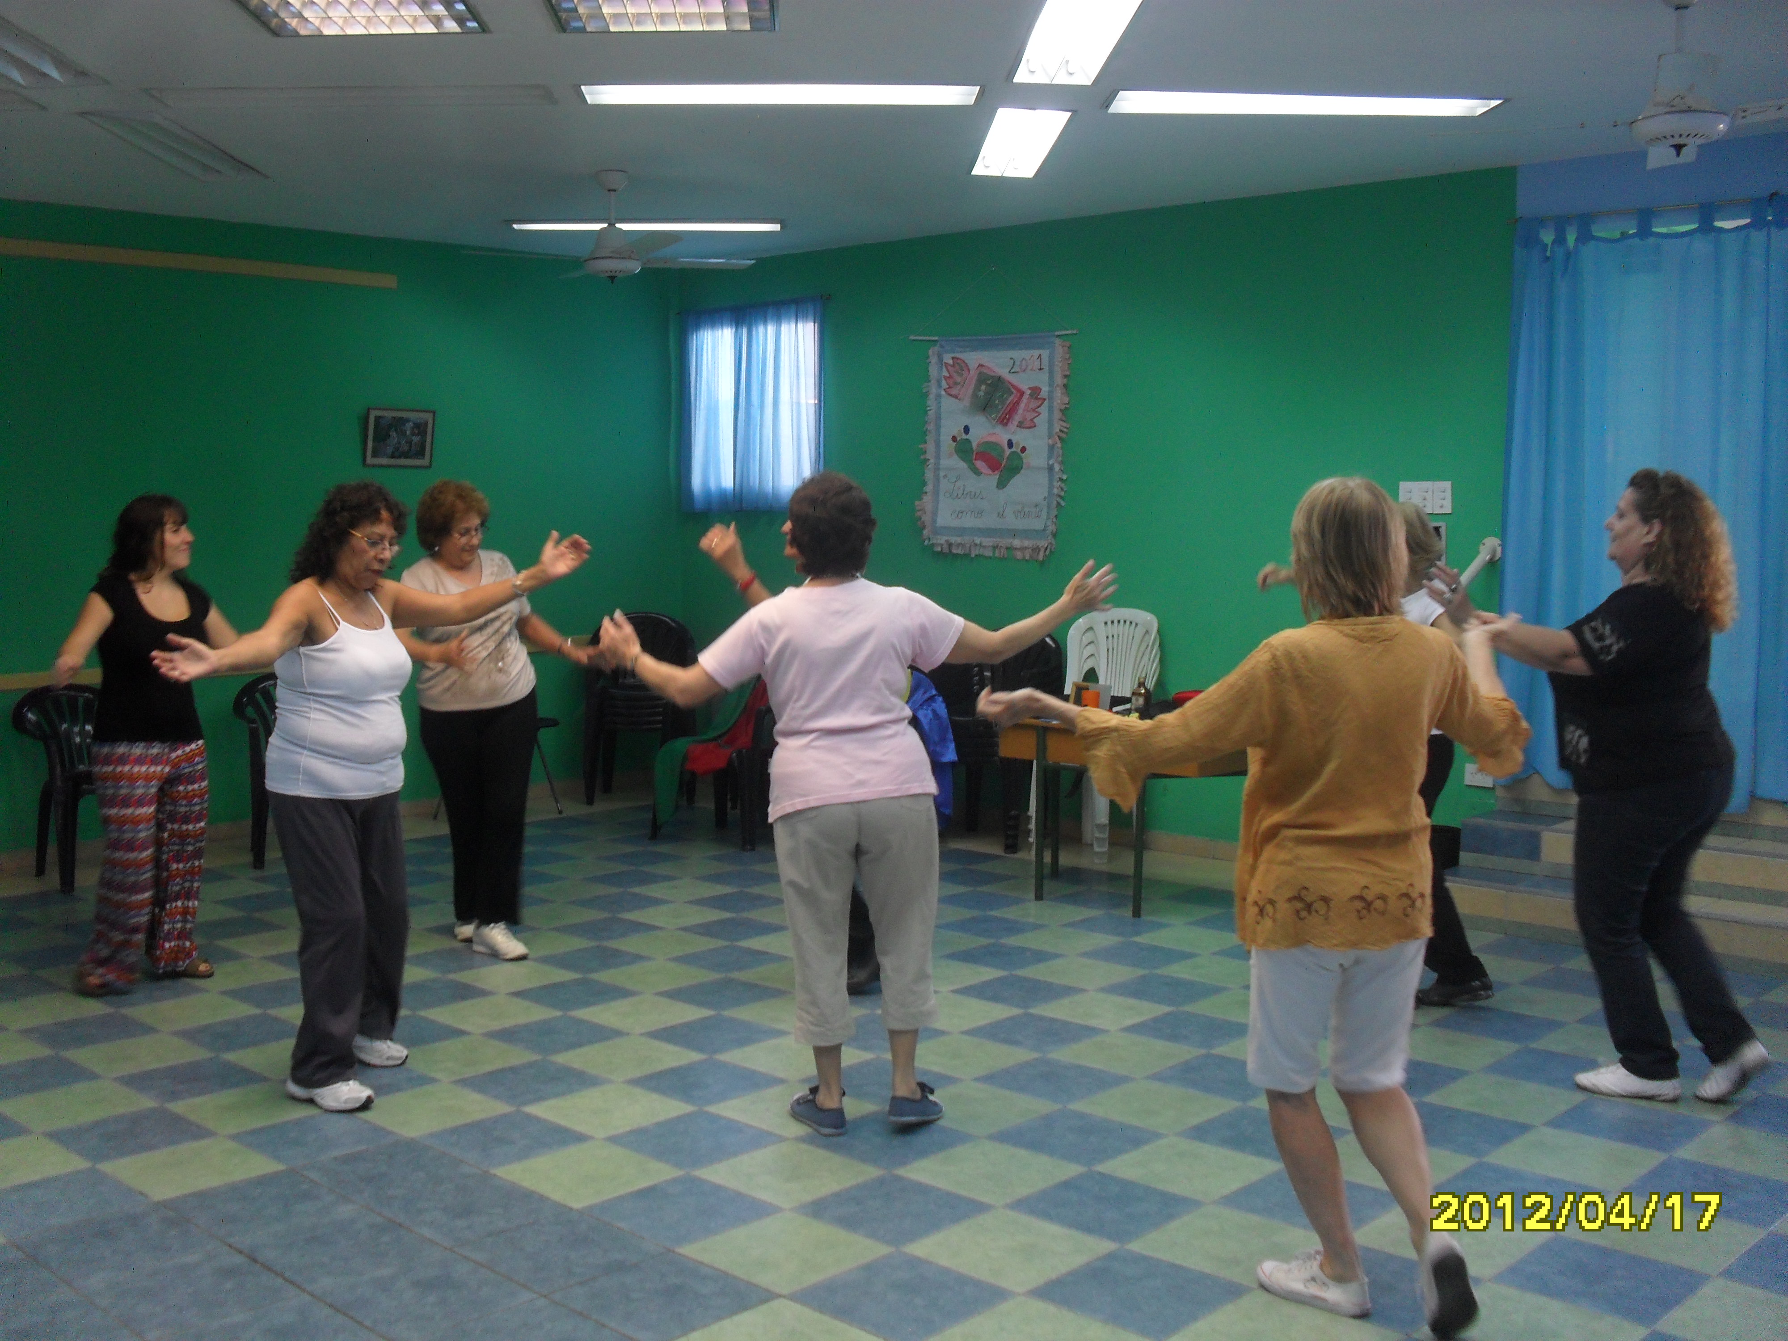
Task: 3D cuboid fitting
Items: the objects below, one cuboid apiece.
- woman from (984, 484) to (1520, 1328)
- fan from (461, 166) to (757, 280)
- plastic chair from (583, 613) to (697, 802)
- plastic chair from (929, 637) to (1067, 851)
[{"bbox_3d":[0.720,0.416,3.560,1.020,1.570,0.620,1,4,6],"label":"woman"},{"bbox_3d":[-1.099,-1.740,7.066,1.220,0.422,1.220,-2,5,-23],"label":"fan"},{"bbox_3d":[-1.375,0.201,9.801,0.570,1.010,0.600,0,4,-7],"label":"plastic chair"},{"bbox_3d":[0.455,0.321,8.465,0.570,0.990,0.600,4,5,37],"label":"plastic chair"}]

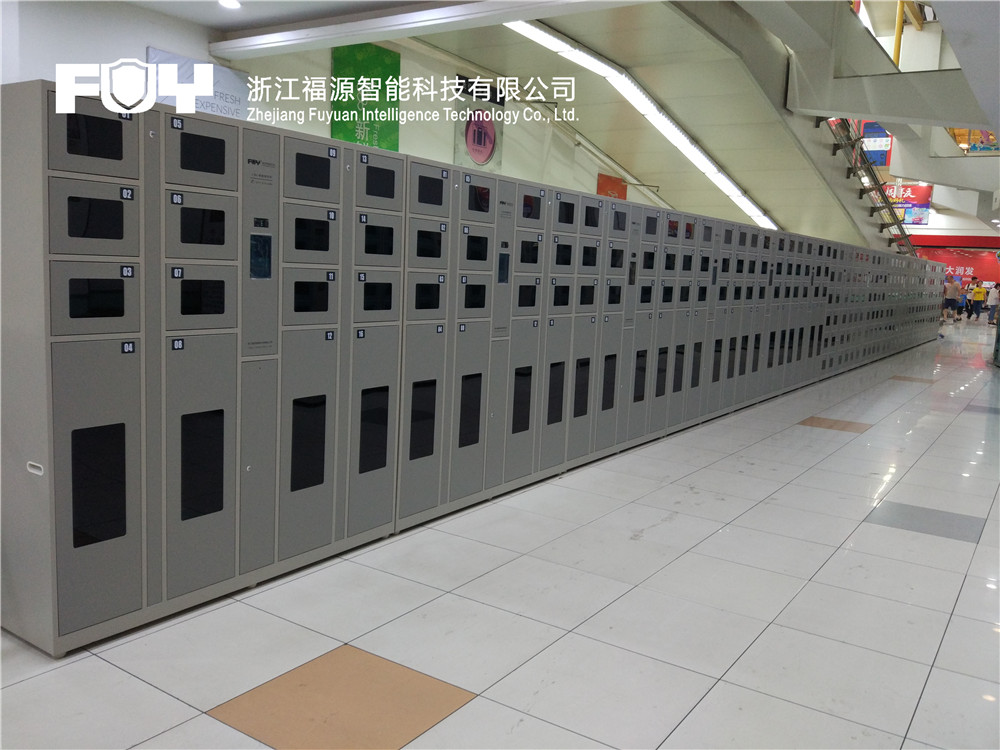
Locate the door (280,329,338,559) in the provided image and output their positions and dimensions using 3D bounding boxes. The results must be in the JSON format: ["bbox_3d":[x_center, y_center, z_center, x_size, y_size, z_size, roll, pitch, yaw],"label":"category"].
[{"bbox_3d":[-0.866,0.305,3.639,0.030,1.018,0.315,8,9,34],"label":"door"}]

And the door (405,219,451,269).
[{"bbox_3d":[-0.368,-0.666,4.128,0.020,0.245,0.314,7,9,34],"label":"door"}]

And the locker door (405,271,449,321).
[{"bbox_3d":[-0.374,-0.398,4.099,0.020,0.239,0.313,8,9,34],"label":"locker door"}]

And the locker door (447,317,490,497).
[{"bbox_3d":[-0.169,0.197,4.522,0.020,0.990,0.318,8,9,34],"label":"locker door"}]

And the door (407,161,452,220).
[{"bbox_3d":[-0.354,-0.929,4.093,0.025,0.243,0.318,7,9,34],"label":"door"}]

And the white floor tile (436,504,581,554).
[{"bbox_3d":[0.048,0.832,4.370,0.600,0.012,0.600,7,9,34],"label":"white floor tile"}]

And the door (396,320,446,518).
[{"bbox_3d":[-0.411,0.237,4.251,0.025,1.008,0.318,7,9,34],"label":"door"}]

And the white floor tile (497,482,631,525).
[{"bbox_3d":[0.391,0.782,4.860,0.600,0.012,0.600,7,9,34],"label":"white floor tile"}]

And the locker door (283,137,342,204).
[{"bbox_3d":[-0.800,-0.863,3.446,0.025,0.243,0.318,7,9,34],"label":"locker door"}]

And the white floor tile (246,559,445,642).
[{"bbox_3d":[-0.638,0.931,3.390,0.600,0.012,0.600,7,9,34],"label":"white floor tile"}]

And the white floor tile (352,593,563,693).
[{"bbox_3d":[-0.145,0.976,3.001,0.590,0.010,0.590,8,9,34],"label":"white floor tile"}]

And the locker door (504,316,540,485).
[{"bbox_3d":[0.138,0.154,5.088,0.020,1.017,0.321,7,9,34],"label":"locker door"}]

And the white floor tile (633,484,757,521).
[{"bbox_3d":[1.225,0.797,5.012,0.600,0.012,0.600,7,9,34],"label":"white floor tile"}]

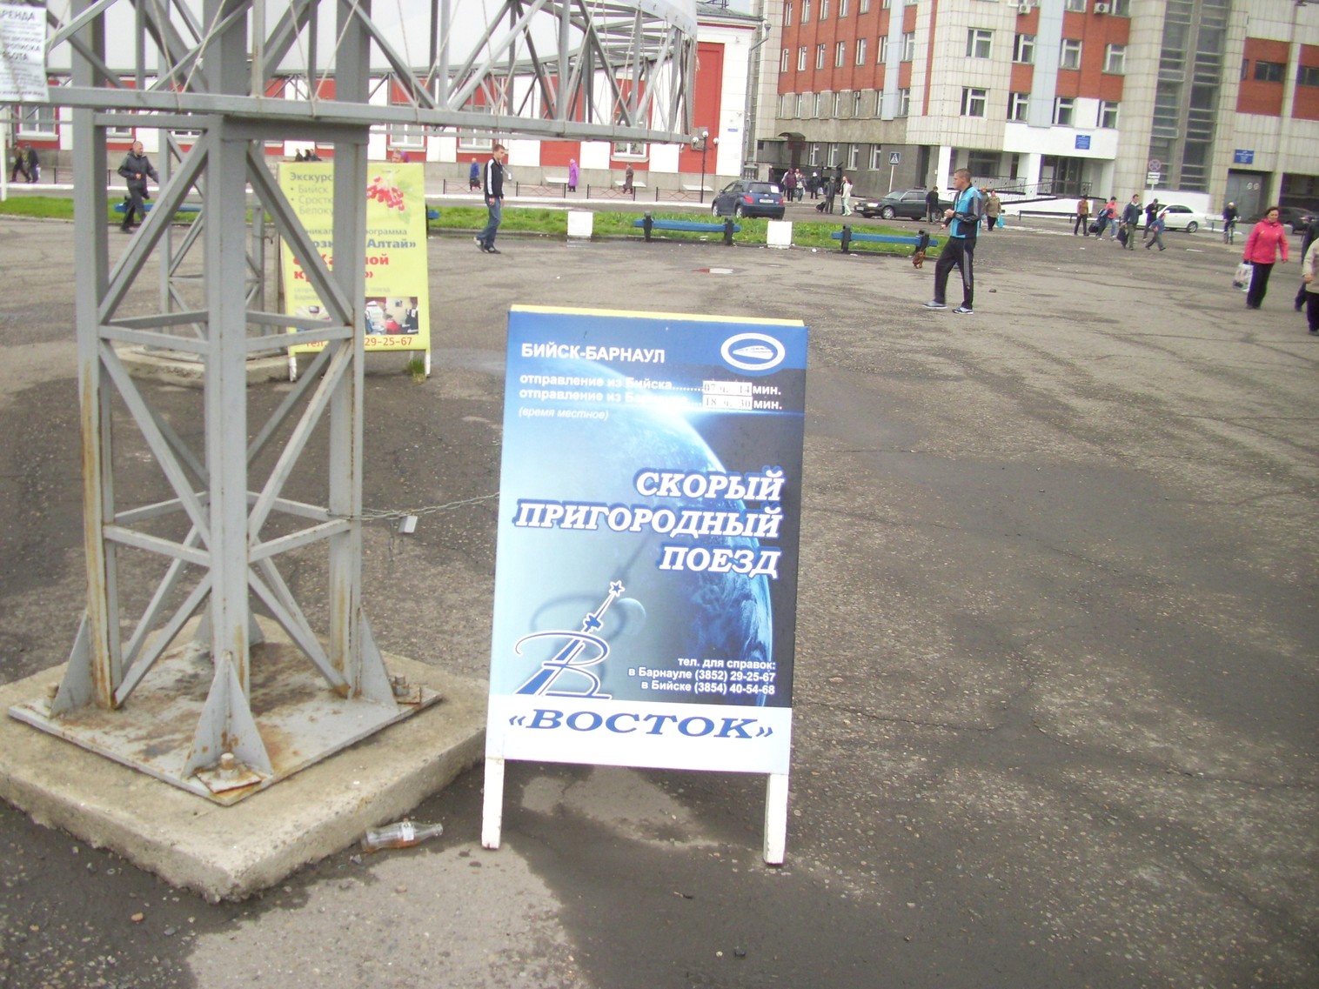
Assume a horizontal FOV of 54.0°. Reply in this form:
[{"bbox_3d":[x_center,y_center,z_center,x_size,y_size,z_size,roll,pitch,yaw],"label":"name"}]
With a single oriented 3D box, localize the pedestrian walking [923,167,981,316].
[{"bbox_3d":[3.721,-3.199,16.384,0.650,1.770,0.480,1,14,-13],"label":"pedestrian walking"}]

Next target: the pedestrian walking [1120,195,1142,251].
[{"bbox_3d":[15.095,-8.721,41.500,0.600,1.740,0.500,-1,15,-16],"label":"pedestrian walking"}]

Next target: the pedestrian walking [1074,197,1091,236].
[{"bbox_3d":[17.795,-11.726,54.500,0.580,1.690,0.480,0,15,-13],"label":"pedestrian walking"}]

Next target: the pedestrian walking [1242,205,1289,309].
[{"bbox_3d":[9.933,-3.870,21.201,0.620,1.630,0.450,8,15,16],"label":"pedestrian walking"}]

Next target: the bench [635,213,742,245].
[{"bbox_3d":[0.570,-5.786,28.362,2.350,0.570,0.480,2,14,-6],"label":"bench"}]

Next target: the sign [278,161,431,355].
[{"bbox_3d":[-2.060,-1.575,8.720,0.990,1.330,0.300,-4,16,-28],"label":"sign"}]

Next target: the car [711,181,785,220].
[{"bbox_3d":[3.501,-11.614,51.000,1.690,1.510,3.850,-1,15,-16],"label":"car"}]

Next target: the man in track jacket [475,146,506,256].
[{"bbox_3d":[-2.706,-4.797,21.000,0.500,1.730,0.500,7,15,14],"label":"man in track jacket"}]

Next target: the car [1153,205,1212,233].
[{"bbox_3d":[26.300,-14.336,67.000,4.450,1.420,1.700,-3,16,-25],"label":"car"}]

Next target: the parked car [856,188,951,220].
[{"bbox_3d":[10.608,-12.499,55.800,4.450,1.370,1.690,-4,16,-27],"label":"parked car"}]

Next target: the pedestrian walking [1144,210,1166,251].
[{"bbox_3d":[16.086,-8.526,42.000,0.620,1.270,0.420,13,17,34],"label":"pedestrian walking"}]

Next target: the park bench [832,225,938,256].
[{"bbox_3d":[5.051,-5.675,29.106,2.350,0.570,0.480,2,14,-6],"label":"park bench"}]

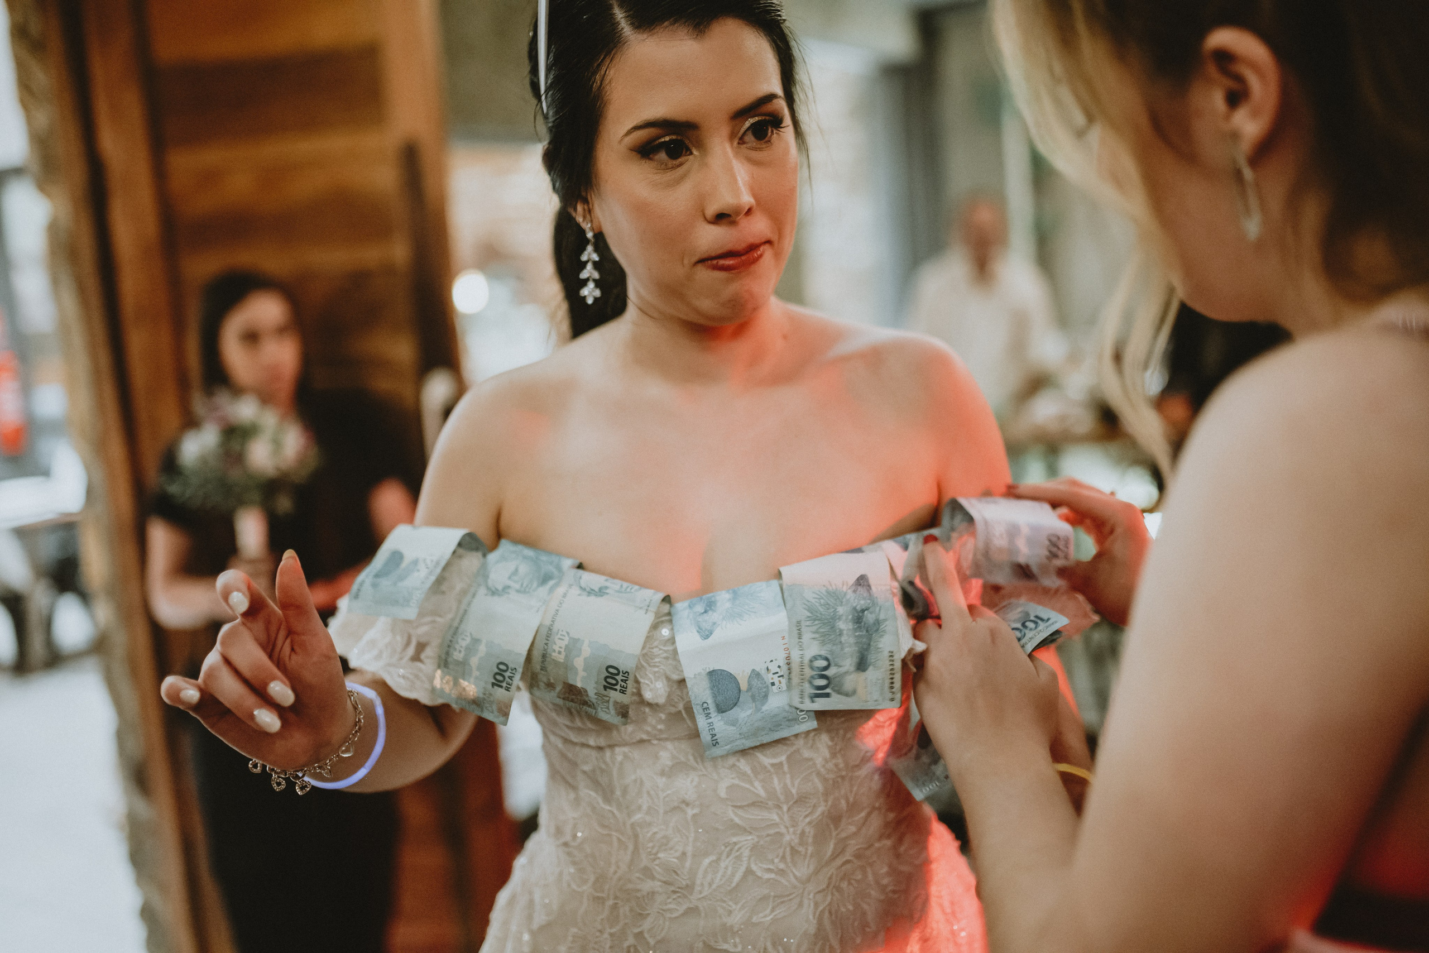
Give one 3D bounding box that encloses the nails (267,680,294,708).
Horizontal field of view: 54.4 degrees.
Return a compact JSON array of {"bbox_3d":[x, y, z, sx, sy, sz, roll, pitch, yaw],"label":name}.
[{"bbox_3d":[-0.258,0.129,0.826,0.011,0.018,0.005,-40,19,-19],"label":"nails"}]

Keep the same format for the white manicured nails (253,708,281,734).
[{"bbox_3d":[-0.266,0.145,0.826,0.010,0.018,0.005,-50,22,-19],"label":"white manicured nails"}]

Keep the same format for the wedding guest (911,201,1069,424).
[{"bbox_3d":[1.040,-0.180,5.170,0.580,1.700,0.400,-5,9,-1],"label":"wedding guest"}]

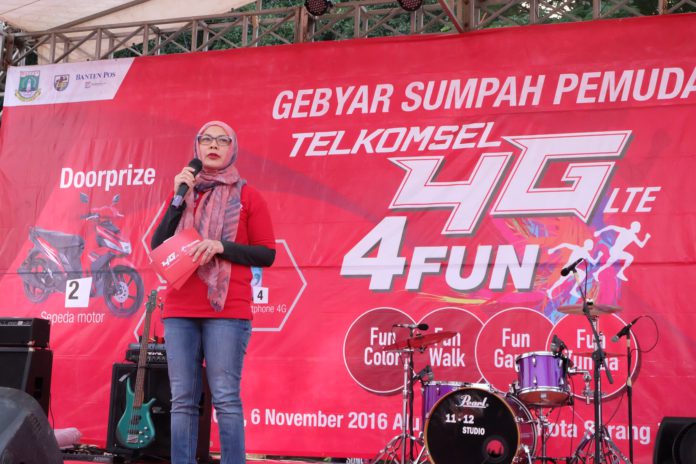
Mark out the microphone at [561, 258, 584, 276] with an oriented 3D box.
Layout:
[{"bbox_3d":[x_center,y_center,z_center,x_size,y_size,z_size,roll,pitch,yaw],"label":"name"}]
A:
[{"bbox_3d":[1.304,0.205,5.950,0.180,0.045,0.045,-37,-31,27],"label":"microphone"}]

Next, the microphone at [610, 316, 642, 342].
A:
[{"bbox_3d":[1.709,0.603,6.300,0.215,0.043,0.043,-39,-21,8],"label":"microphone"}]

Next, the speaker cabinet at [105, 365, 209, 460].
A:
[{"bbox_3d":[-1.327,1.280,7.310,0.581,0.623,0.439,-1,-12,17],"label":"speaker cabinet"}]

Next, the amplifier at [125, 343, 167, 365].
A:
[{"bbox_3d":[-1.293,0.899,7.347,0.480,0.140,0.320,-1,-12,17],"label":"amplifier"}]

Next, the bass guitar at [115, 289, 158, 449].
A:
[{"bbox_3d":[-1.391,0.935,7.040,0.310,1.103,0.080,-3,-21,17],"label":"bass guitar"}]

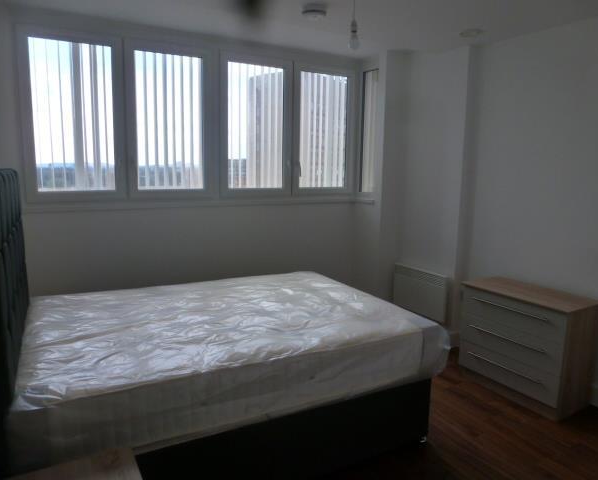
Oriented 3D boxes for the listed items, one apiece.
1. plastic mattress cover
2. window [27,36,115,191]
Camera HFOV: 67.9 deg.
[{"bbox_3d":[-0.425,0.549,2.531,1.960,0.290,1.400,-4,10,-27],"label":"plastic mattress cover"},{"bbox_3d":[-1.492,-0.808,2.958,0.495,0.970,0.070,-4,10,-27],"label":"window"}]

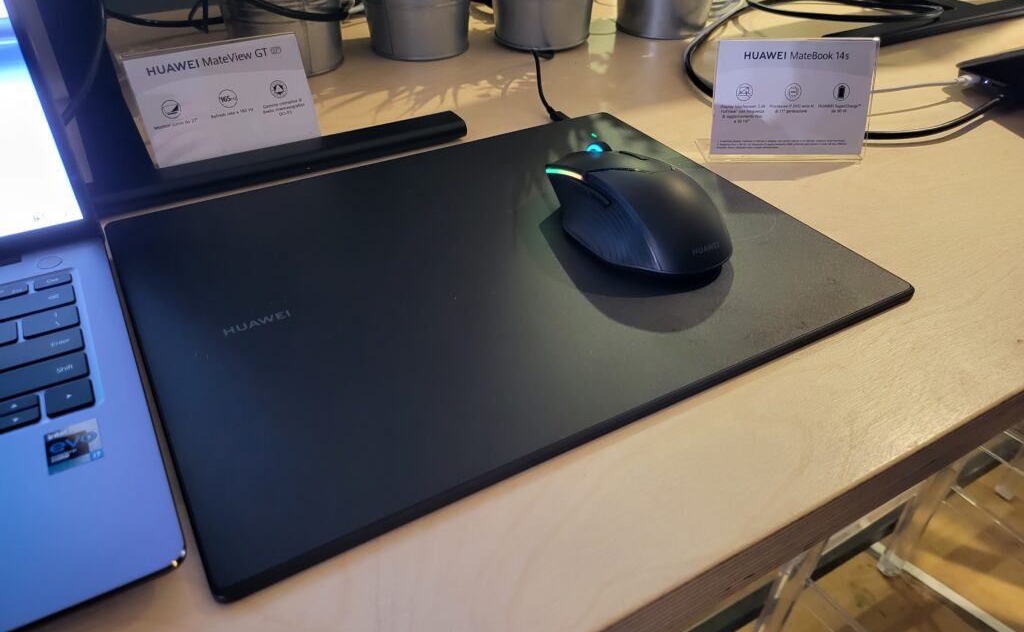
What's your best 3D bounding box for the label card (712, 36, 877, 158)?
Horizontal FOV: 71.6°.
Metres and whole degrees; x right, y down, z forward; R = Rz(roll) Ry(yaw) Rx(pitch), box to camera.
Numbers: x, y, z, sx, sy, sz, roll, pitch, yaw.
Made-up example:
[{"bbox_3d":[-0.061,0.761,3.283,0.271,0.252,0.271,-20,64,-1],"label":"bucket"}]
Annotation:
[{"bbox_3d":[0.190,-0.147,0.483,0.107,0.077,0.005,0,19,-2],"label":"label card"}]

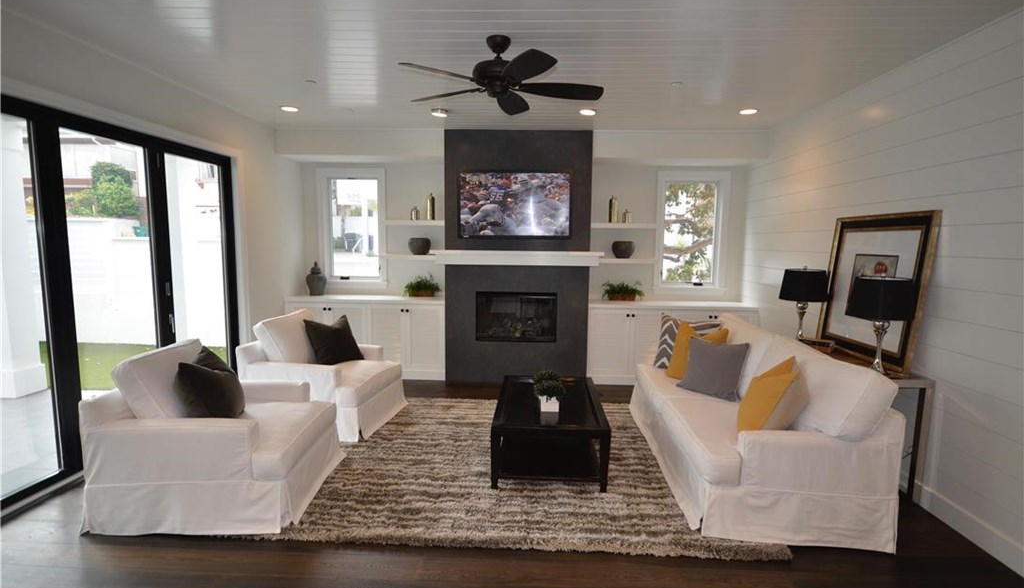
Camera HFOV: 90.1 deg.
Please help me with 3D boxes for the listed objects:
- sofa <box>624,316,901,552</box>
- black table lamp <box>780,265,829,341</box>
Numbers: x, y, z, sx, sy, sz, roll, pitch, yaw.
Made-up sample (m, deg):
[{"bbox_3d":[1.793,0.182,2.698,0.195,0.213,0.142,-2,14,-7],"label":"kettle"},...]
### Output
[{"bbox_3d":[1.564,0.737,3.684,1.011,0.932,2.165,1,6,2],"label":"sofa"},{"bbox_3d":[2.355,0.088,4.148,0.359,0.622,0.359,1,6,2],"label":"black table lamp"}]

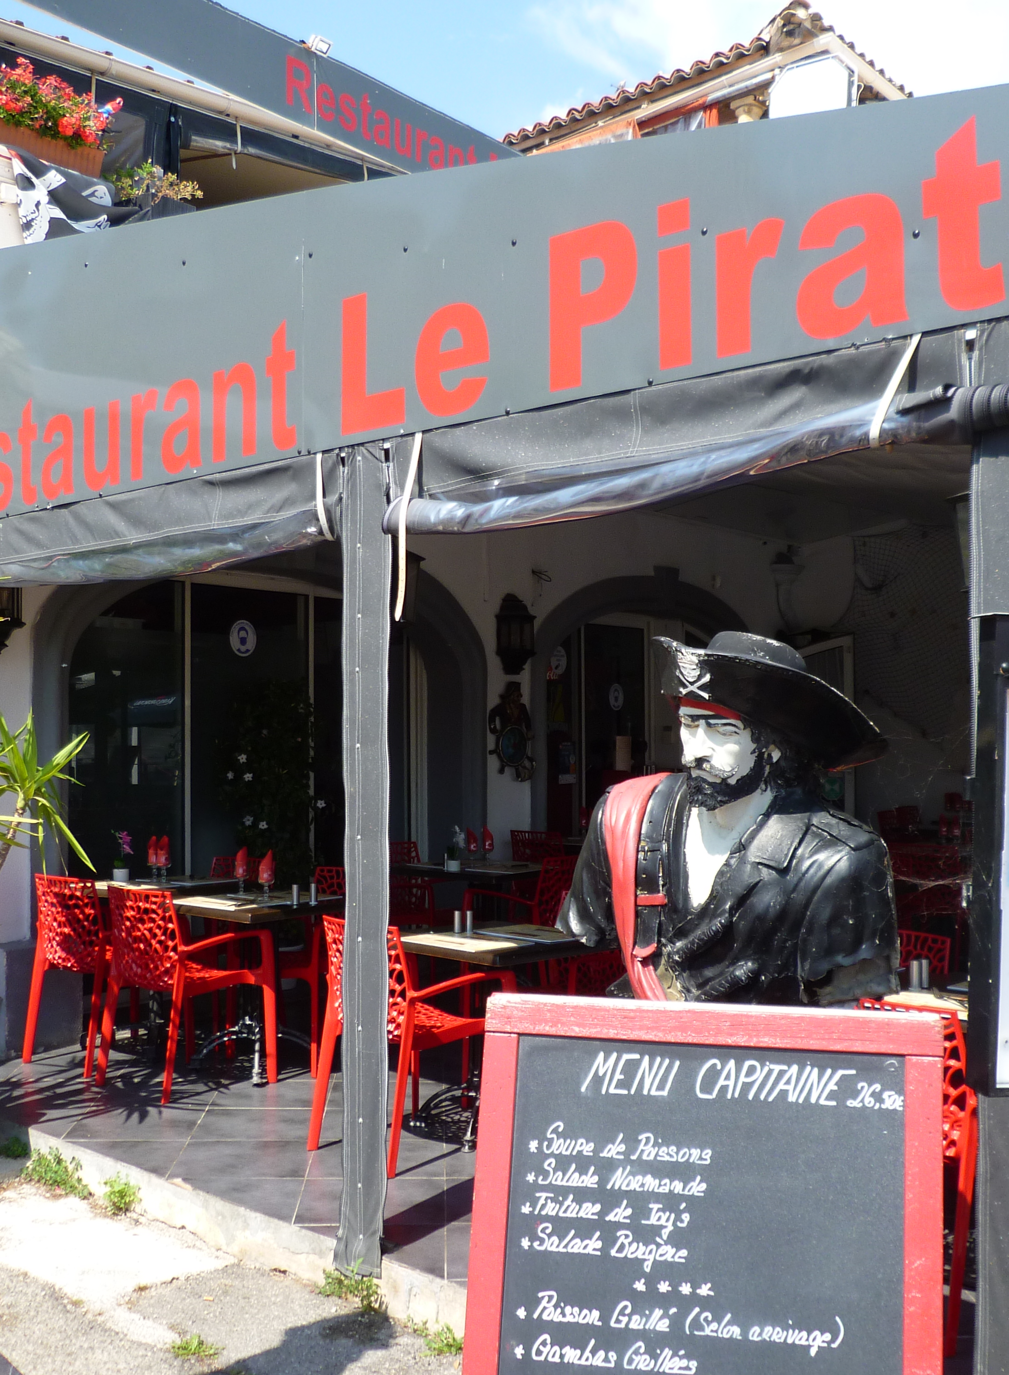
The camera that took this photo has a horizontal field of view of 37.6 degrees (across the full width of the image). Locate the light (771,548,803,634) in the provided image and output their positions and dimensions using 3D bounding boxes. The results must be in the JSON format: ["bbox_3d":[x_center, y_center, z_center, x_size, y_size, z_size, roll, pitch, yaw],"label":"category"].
[{"bbox_3d":[2.300,-0.785,12.064,0.260,0.680,0.270,-1,-1,42],"label":"light"}]

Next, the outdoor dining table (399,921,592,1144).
[{"bbox_3d":[-0.052,1.257,5.352,0.700,0.725,0.700,-1,-2,44],"label":"outdoor dining table"}]

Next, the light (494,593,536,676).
[{"bbox_3d":[0.067,-0.332,9.175,0.200,0.520,0.250,-1,-2,43],"label":"light"}]

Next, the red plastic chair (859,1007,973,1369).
[{"bbox_3d":[1.089,1.178,3.824,0.560,0.820,0.580,2,-2,-45],"label":"red plastic chair"}]

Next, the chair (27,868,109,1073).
[{"bbox_3d":[-1.748,1.227,6.536,0.580,0.820,0.560,-1,-2,39],"label":"chair"}]

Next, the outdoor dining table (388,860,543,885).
[{"bbox_3d":[-0.120,1.280,7.641,0.700,0.730,0.600,-1,-1,33],"label":"outdoor dining table"}]

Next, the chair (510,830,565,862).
[{"bbox_3d":[0.336,1.258,8.901,0.580,0.815,0.550,-1,-1,37],"label":"chair"}]

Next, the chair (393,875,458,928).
[{"bbox_3d":[-0.422,1.286,8.278,0.560,0.820,0.580,-1,-2,33],"label":"chair"}]

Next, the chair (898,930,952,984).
[{"bbox_3d":[1.090,1.187,4.502,0.580,0.815,0.550,-1,-1,36],"label":"chair"}]

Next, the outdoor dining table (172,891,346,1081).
[{"bbox_3d":[-1.052,1.276,6.397,0.700,0.725,0.700,-1,-2,43],"label":"outdoor dining table"}]

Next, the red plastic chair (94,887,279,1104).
[{"bbox_3d":[-1.320,1.212,6.072,0.580,0.815,0.550,-1,-1,40],"label":"red plastic chair"}]

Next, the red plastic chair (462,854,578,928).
[{"bbox_3d":[0.170,1.234,7.421,0.550,0.815,0.580,-1,-1,44],"label":"red plastic chair"}]

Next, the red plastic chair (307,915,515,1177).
[{"bbox_3d":[-0.328,1.203,5.195,0.560,0.820,0.580,2,-2,-45],"label":"red plastic chair"}]

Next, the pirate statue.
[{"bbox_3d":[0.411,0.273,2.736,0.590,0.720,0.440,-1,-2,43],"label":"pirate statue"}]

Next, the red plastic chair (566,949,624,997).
[{"bbox_3d":[0.190,1.205,5.601,0.580,0.815,0.550,-1,-1,44],"label":"red plastic chair"}]

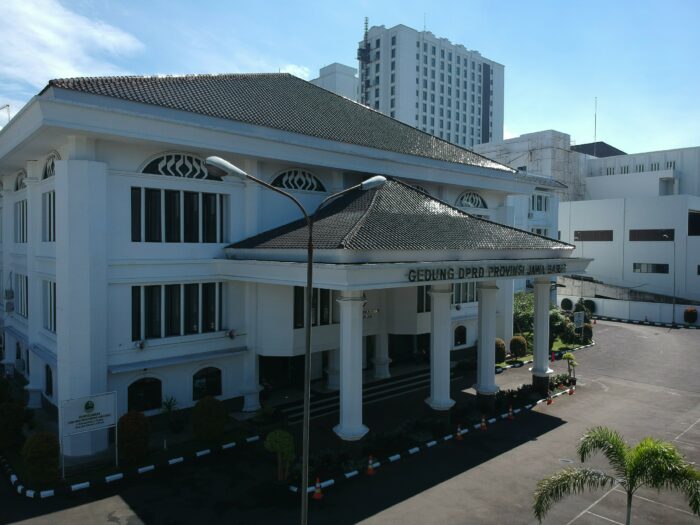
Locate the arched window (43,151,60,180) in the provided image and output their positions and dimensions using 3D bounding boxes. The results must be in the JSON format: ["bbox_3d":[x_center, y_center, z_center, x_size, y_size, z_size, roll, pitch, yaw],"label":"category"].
[{"bbox_3d":[-13.897,-4.593,23.659,0.293,1.221,4.201,-1,2,-42],"label":"arched window"}]

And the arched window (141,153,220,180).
[{"bbox_3d":[-7.559,-4.430,23.193,4.000,1.150,0.300,-1,2,-42],"label":"arched window"}]

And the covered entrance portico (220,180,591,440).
[{"bbox_3d":[4.168,1.757,27.570,20.000,12.600,9.600,-1,2,-42],"label":"covered entrance portico"}]

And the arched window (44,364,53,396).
[{"bbox_3d":[-15.574,6.038,26.180,0.250,1.620,1.600,-1,2,-42],"label":"arched window"}]

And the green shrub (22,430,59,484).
[{"bbox_3d":[-11.291,6.943,18.391,1.241,1.739,1.241,-1,2,-42],"label":"green shrub"}]

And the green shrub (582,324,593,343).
[{"bbox_3d":[22.606,6.702,47.978,1.050,1.720,1.050,-1,2,-42],"label":"green shrub"}]

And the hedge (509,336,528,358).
[{"bbox_3d":[13.209,6.637,39.584,1.350,1.750,1.350,-1,2,-42],"label":"hedge"}]

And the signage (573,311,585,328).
[{"bbox_3d":[21.392,5.352,47.032,1.900,1.400,0.100,-1,2,-42],"label":"signage"}]

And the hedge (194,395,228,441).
[{"bbox_3d":[-6.412,7.058,23.067,1.450,2.050,1.450,0,2,0],"label":"hedge"}]

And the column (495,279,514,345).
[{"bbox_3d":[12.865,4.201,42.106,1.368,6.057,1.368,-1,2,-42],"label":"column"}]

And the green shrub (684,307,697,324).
[{"bbox_3d":[38.401,5.969,56.926,1.450,2.050,1.450,-1,2,-42],"label":"green shrub"}]

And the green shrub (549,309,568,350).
[{"bbox_3d":[18.186,5.793,44.023,2.000,3.500,2.000,-1,2,-42],"label":"green shrub"}]

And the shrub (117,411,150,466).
[{"bbox_3d":[-8.848,7.091,20.740,1.250,2.080,1.250,-1,2,-42],"label":"shrub"}]

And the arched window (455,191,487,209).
[{"bbox_3d":[9.188,-4.803,38.259,4.000,1.150,0.300,-1,2,-42],"label":"arched window"}]

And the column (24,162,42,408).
[{"bbox_3d":[-17.161,1.214,27.414,0.800,13.300,1.000,-1,2,-42],"label":"column"}]

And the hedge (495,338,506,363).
[{"bbox_3d":[11.022,6.453,37.688,1.290,1.710,1.290,-1,2,-42],"label":"hedge"}]

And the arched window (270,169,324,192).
[{"bbox_3d":[-2.728,-4.539,27.540,3.850,1.150,0.300,-1,2,-42],"label":"arched window"}]

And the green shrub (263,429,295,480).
[{"bbox_3d":[-2.460,6.773,17.755,1.055,1.837,1.026,0,2,0],"label":"green shrub"}]

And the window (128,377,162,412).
[{"bbox_3d":[-9.154,5.900,22.589,1.466,1.514,0.244,-1,2,-42],"label":"window"}]

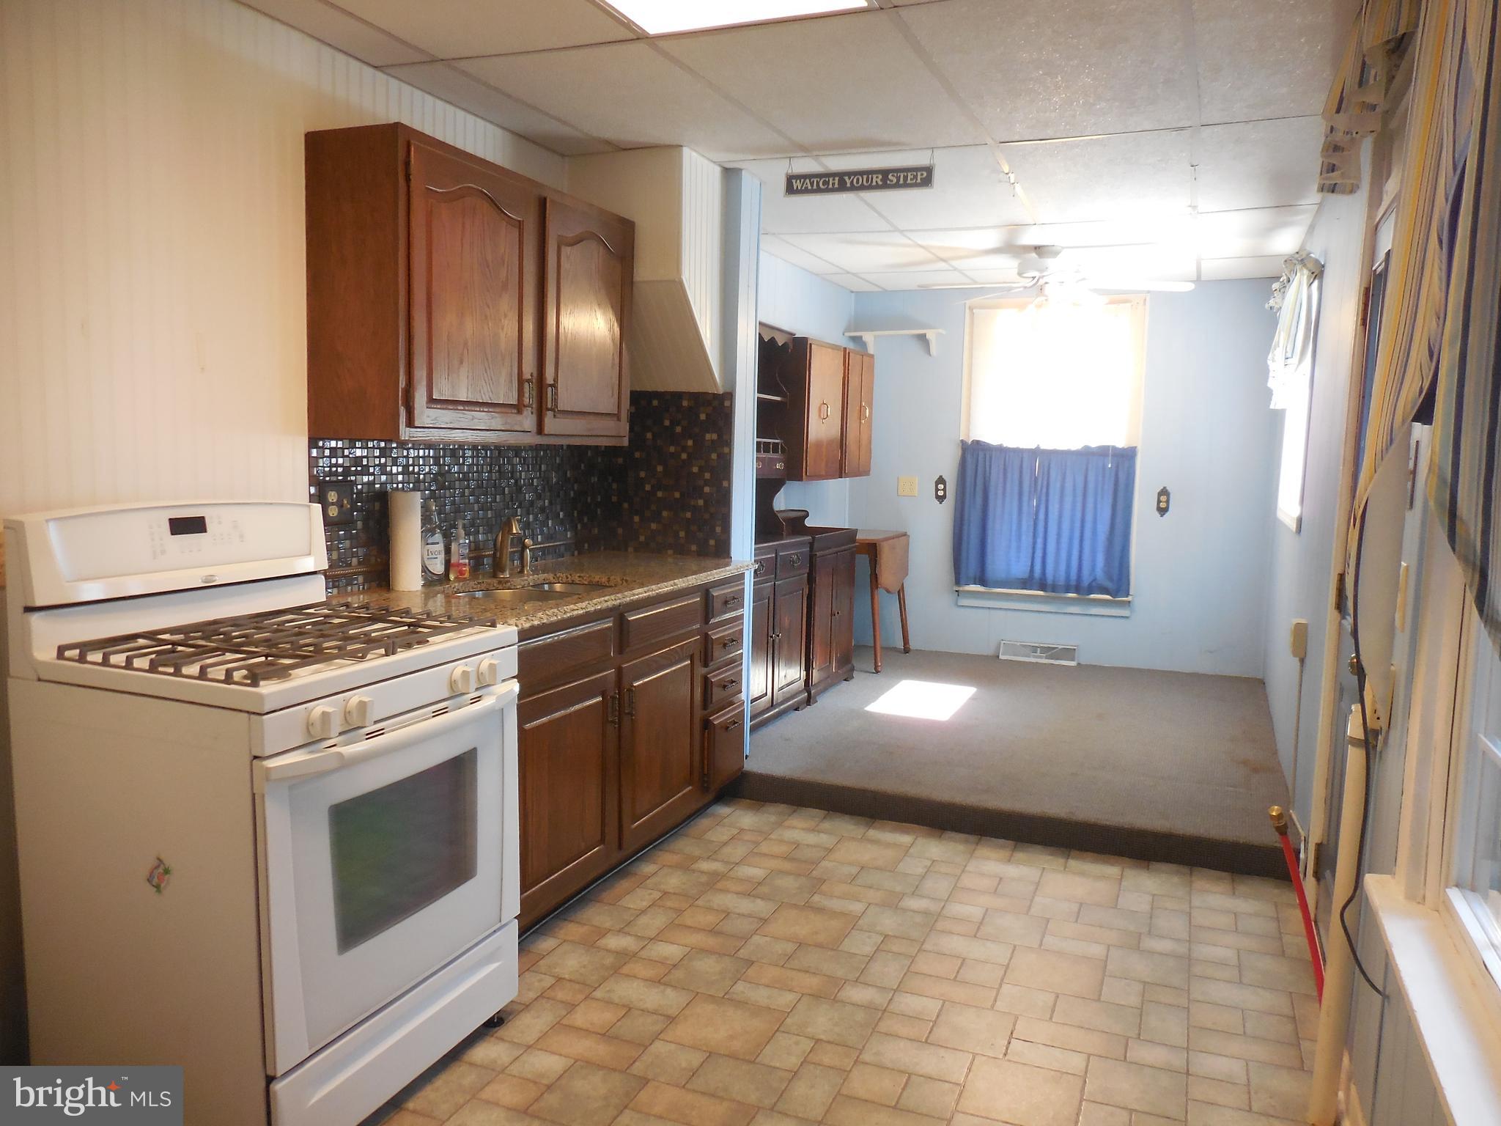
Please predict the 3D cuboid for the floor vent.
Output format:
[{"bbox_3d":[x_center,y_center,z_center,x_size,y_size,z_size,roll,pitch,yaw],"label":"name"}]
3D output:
[{"bbox_3d":[1.727,0.543,6.521,0.460,0.113,0.030,3,6,22],"label":"floor vent"}]

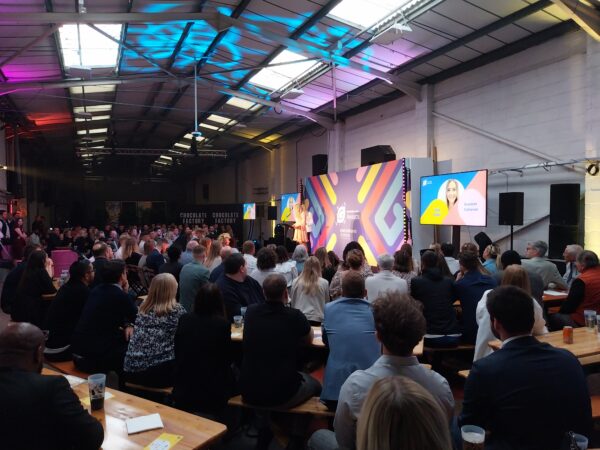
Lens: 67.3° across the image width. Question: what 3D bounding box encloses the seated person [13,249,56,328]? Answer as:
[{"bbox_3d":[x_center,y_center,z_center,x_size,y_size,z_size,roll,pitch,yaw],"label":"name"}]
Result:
[{"bbox_3d":[-2.880,0.932,5.121,0.720,1.240,0.520,-1,2,-42],"label":"seated person"}]

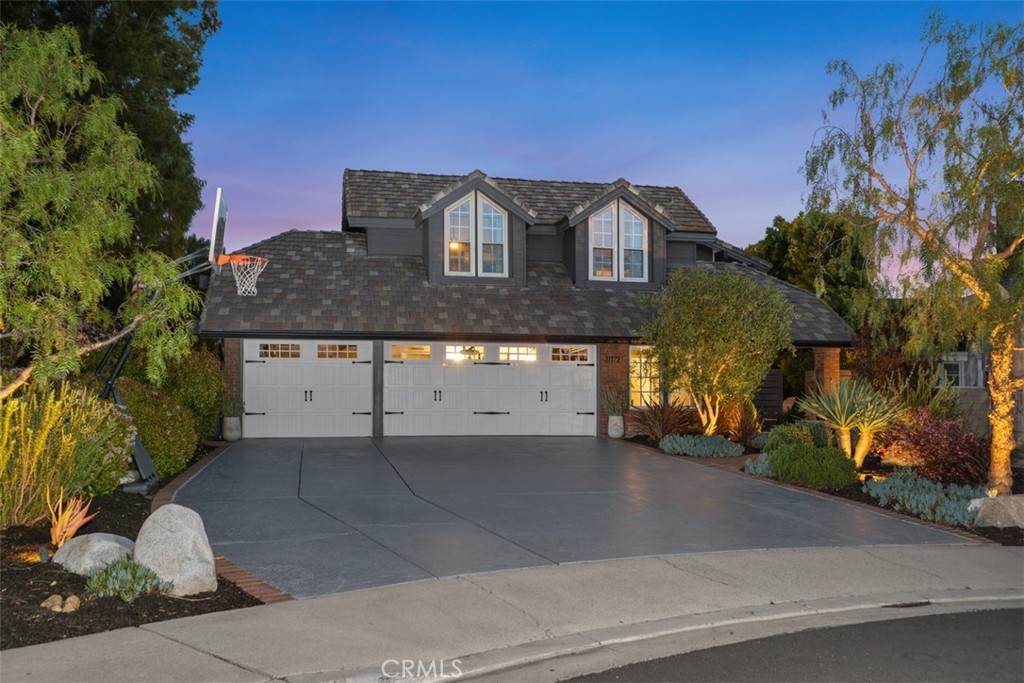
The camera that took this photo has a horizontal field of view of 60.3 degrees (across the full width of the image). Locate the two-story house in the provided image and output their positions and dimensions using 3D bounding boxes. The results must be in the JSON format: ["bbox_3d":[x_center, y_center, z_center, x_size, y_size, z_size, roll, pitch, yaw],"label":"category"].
[{"bbox_3d":[-0.180,-1.050,25.100,15.000,7.100,11.000,1,-3,-10],"label":"two-story house"}]

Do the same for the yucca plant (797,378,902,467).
[{"bbox_3d":[4.860,1.167,12.700,1.500,1.250,1.350,0,-3,0],"label":"yucca plant"}]

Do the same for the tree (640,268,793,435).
[{"bbox_3d":[4.110,0.200,17.700,3.050,3.350,2.900,0,-3,0],"label":"tree"}]

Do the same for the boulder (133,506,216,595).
[{"bbox_3d":[-2.385,1.480,6.250,0.550,0.620,0.480,1,-3,-14],"label":"boulder"}]

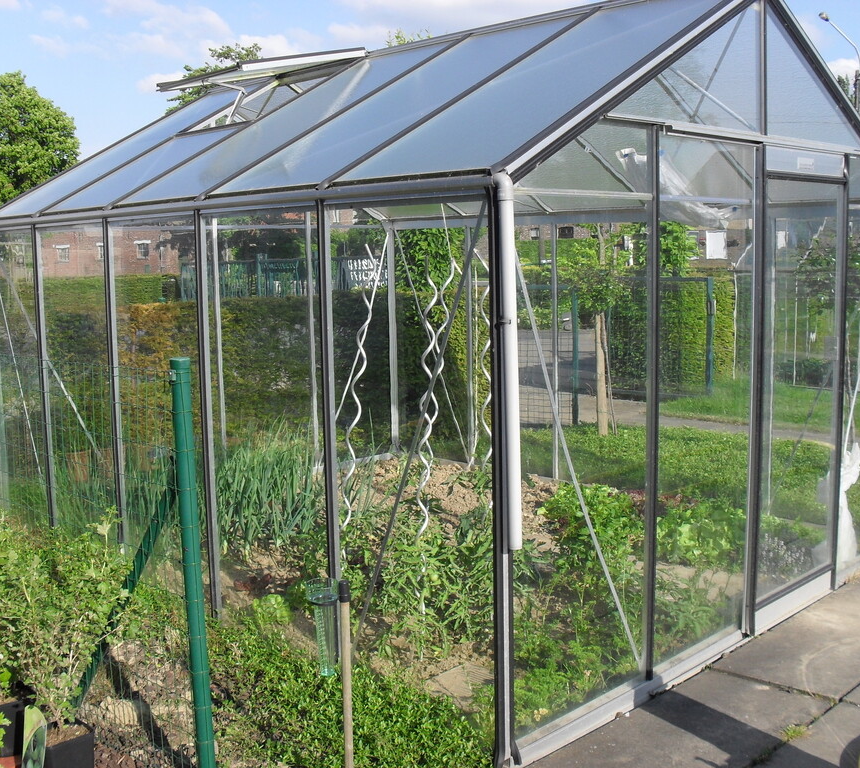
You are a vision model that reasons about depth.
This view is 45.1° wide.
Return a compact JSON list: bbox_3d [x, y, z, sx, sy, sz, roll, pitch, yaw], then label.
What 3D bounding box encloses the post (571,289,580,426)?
[{"bbox_3d":[1.257,-0.232,8.960,0.058,1.220,0.058,-1,7,0],"label":"post"}]

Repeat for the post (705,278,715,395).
[{"bbox_3d":[2.851,-0.484,10.550,0.060,1.230,0.060,-1,7,0],"label":"post"}]

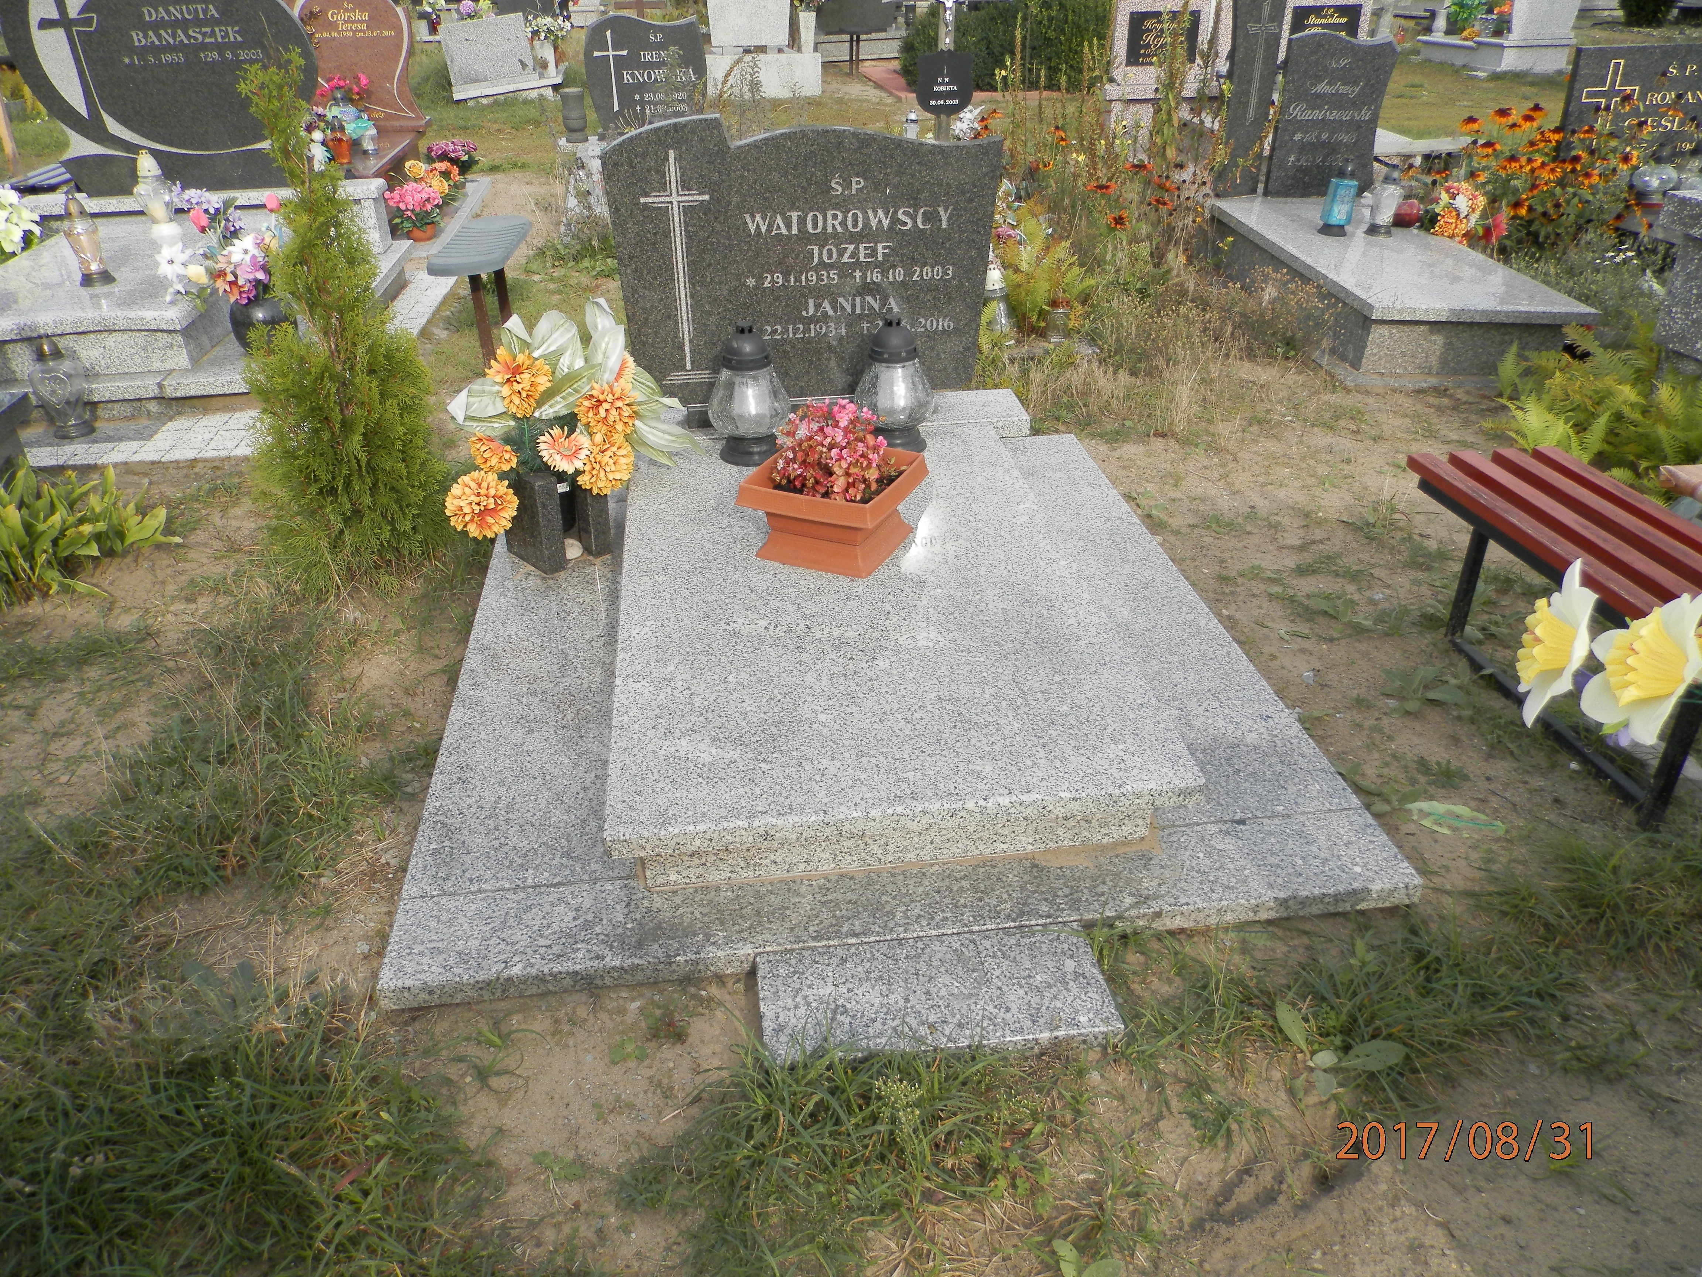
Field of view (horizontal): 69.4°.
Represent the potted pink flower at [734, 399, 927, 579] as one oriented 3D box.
[{"bbox_3d":[-0.035,-0.344,2.610,0.310,0.309,0.310,13,33,22],"label":"potted pink flower"}]

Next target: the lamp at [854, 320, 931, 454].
[{"bbox_3d":[0.114,-0.631,3.038,0.190,0.315,0.190,-4,31,-6],"label":"lamp"}]

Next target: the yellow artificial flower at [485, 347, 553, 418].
[{"bbox_3d":[-0.752,-0.577,2.787,0.157,0.152,0.125,-9,32,-13],"label":"yellow artificial flower"}]

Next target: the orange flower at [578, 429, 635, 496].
[{"bbox_3d":[-0.566,-0.407,2.841,0.132,0.140,0.110,-7,31,-10],"label":"orange flower"}]

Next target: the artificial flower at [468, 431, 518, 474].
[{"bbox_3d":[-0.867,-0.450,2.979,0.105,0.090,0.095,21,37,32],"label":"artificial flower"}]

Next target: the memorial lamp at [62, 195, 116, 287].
[{"bbox_3d":[-2.698,-1.400,4.327,0.118,0.284,0.118,-4,31,-6],"label":"memorial lamp"}]

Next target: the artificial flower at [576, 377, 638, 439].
[{"bbox_3d":[-0.561,-0.530,2.825,0.141,0.136,0.113,-7,31,-10],"label":"artificial flower"}]

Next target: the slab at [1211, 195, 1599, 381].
[{"bbox_3d":[2.077,-1.432,4.869,0.728,0.239,1.796,1,30,0],"label":"slab"}]

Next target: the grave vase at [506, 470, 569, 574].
[{"bbox_3d":[-0.777,-0.295,2.969,0.049,0.236,0.184,-27,40,-37],"label":"grave vase"}]

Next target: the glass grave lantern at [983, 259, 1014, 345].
[{"bbox_3d":[0.541,-1.228,4.469,0.120,0.280,0.120,-4,31,-6],"label":"glass grave lantern"}]

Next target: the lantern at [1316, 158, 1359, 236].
[{"bbox_3d":[1.955,-1.765,4.928,0.122,0.270,0.122,-4,31,-6],"label":"lantern"}]

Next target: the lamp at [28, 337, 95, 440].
[{"bbox_3d":[-2.485,-0.790,3.865,0.172,0.295,0.135,-10,32,-15],"label":"lamp"}]

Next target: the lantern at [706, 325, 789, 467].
[{"bbox_3d":[-0.253,-0.605,3.017,0.202,0.325,0.202,-4,31,-6],"label":"lantern"}]

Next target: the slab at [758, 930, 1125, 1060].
[{"bbox_3d":[0.125,0.538,1.845,0.518,0.041,0.210,-4,31,-6],"label":"slab"}]

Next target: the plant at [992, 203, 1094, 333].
[{"bbox_3d":[0.697,-1.328,4.495,0.370,0.430,0.360,-4,31,-6],"label":"plant"}]

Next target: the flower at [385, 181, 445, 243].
[{"bbox_3d":[-2.162,-2.116,6.084,0.284,0.251,0.270,-4,31,-6],"label":"flower"}]

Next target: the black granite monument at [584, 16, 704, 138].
[{"bbox_3d":[-1.150,-3.145,6.870,0.670,0.607,0.080,-4,31,-6],"label":"black granite monument"}]

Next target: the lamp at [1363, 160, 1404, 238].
[{"bbox_3d":[2.146,-1.764,4.933,0.127,0.265,0.127,-4,31,-6],"label":"lamp"}]

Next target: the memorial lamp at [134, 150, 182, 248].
[{"bbox_3d":[-2.610,-1.647,4.616,0.155,0.326,0.120,-11,32,-16],"label":"memorial lamp"}]

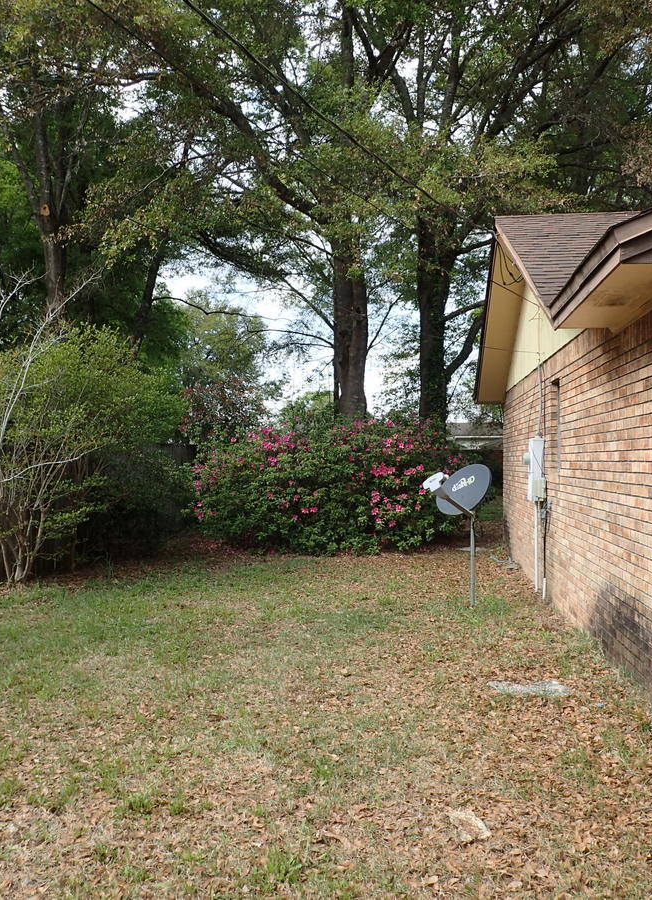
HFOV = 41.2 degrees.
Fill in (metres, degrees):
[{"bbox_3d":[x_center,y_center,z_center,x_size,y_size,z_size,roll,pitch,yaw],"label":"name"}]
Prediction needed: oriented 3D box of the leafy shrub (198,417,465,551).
[{"bbox_3d":[0.100,0.530,14.500,4.600,2.100,2.600,0,-1,0],"label":"leafy shrub"}]

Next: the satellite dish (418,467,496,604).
[{"bbox_3d":[1.200,0.780,8.080,0.720,1.380,0.620,1,-1,-36],"label":"satellite dish"}]

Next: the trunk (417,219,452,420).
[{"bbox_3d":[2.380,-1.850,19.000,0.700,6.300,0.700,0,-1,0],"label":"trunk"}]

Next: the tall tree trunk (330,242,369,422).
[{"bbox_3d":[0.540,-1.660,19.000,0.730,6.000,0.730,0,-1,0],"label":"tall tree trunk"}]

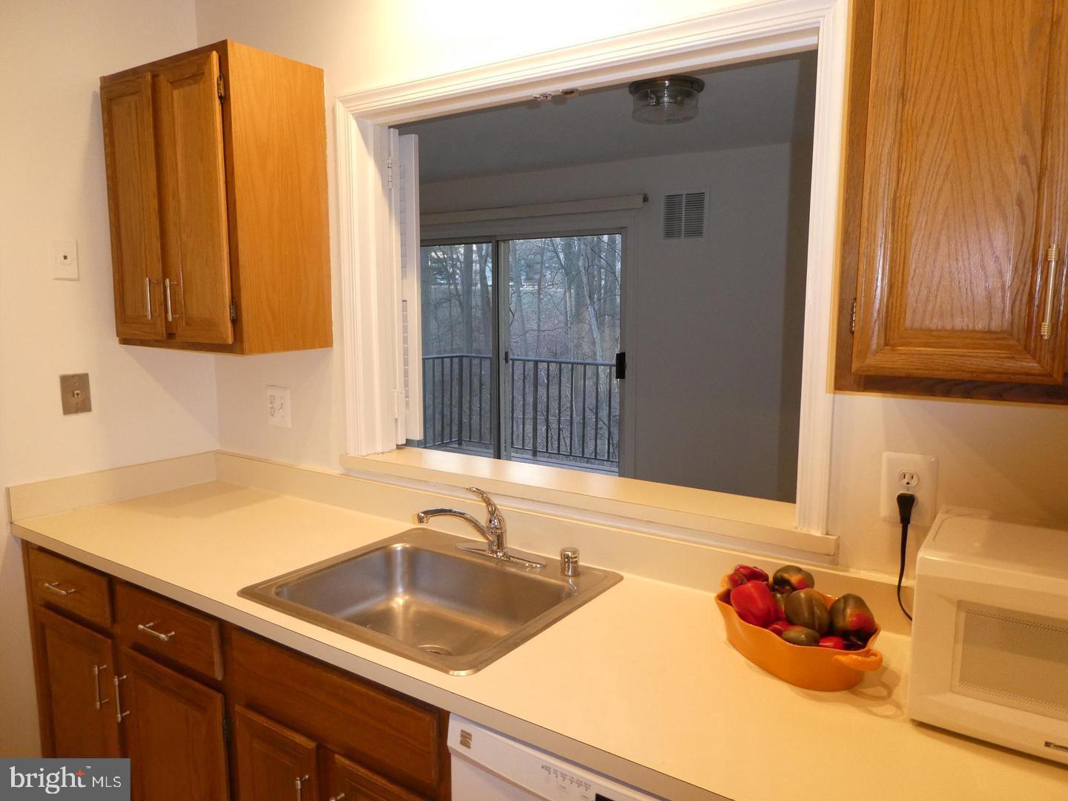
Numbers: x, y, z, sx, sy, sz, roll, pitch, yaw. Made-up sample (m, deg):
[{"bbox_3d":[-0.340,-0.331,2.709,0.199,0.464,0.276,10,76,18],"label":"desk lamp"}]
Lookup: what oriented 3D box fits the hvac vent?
[{"bbox_3d":[0.931,-1.154,4.612,0.290,0.295,0.020,5,9,33],"label":"hvac vent"}]

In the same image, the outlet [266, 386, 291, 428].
[{"bbox_3d":[-0.795,0.019,2.299,0.112,0.123,0.010,5,9,33],"label":"outlet"}]

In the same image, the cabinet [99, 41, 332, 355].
[{"bbox_3d":[-0.915,-0.536,2.122,0.608,0.763,0.317,5,9,33],"label":"cabinet"}]

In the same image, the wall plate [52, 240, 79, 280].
[{"bbox_3d":[-1.309,-0.394,2.075,0.008,0.114,0.071,5,9,33],"label":"wall plate"}]

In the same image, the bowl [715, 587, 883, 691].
[{"bbox_3d":[0.454,0.394,1.268,0.195,0.095,0.340,-4,8,-26],"label":"bowl"}]

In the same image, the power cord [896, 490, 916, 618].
[{"bbox_3d":[0.661,0.282,1.319,0.050,0.235,0.050,5,9,33],"label":"power cord"}]

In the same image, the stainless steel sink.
[{"bbox_3d":[-0.214,0.475,1.602,0.640,0.165,0.555,5,9,33],"label":"stainless steel sink"}]

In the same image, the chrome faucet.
[{"bbox_3d":[-0.149,0.290,1.669,0.260,0.185,0.285,5,9,33],"label":"chrome faucet"}]

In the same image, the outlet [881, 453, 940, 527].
[{"bbox_3d":[0.669,0.160,1.326,0.087,0.125,0.010,5,9,33],"label":"outlet"}]

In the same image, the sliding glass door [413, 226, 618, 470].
[{"bbox_3d":[-0.215,-0.221,5.556,2.030,2.000,0.100,5,9,33],"label":"sliding glass door"}]

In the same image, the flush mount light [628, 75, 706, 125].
[{"bbox_3d":[0.565,-1.276,3.148,0.330,0.135,0.330,0,8,0],"label":"flush mount light"}]

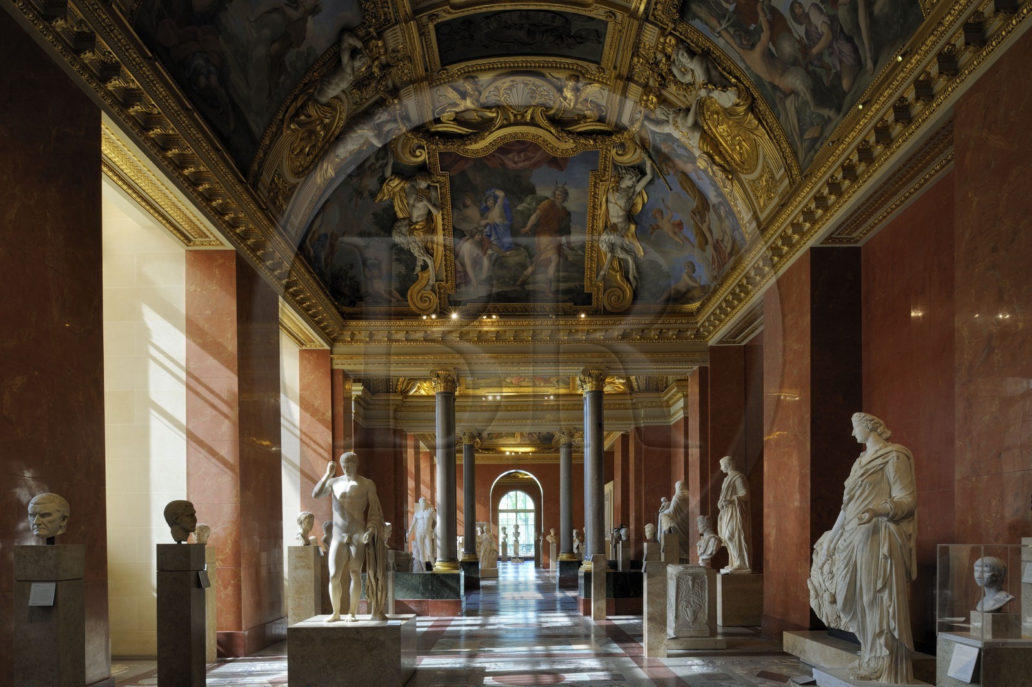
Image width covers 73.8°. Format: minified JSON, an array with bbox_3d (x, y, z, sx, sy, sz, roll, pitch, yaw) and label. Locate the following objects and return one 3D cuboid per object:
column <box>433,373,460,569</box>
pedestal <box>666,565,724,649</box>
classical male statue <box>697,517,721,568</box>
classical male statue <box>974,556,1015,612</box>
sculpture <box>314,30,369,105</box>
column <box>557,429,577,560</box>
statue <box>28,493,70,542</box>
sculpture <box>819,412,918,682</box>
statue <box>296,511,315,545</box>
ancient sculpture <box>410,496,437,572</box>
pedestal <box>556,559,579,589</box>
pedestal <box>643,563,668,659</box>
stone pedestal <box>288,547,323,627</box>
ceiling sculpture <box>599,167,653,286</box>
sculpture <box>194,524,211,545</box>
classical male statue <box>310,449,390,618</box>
[{"bbox_3d":[-1.379,2.534,13.600,0.570,4.000,0.570,0,-6,0],"label":"column"},{"bbox_3d":[2.360,3.560,9.380,0.740,1.070,0.600,0,-7,0],"label":"pedestal"},{"bbox_3d":[2.802,2.884,10.000,0.300,0.740,0.430,2,-9,-14],"label":"classical male statue"},{"bbox_3d":[3.305,1.661,4.750,0.200,0.370,0.240,2,-7,-17],"label":"classical male statue"},{"bbox_3d":[-2.259,-3.579,8.900,0.450,0.880,0.500,39,-12,39],"label":"sculpture"},{"bbox_3d":[1.558,4.638,21.100,0.660,4.040,0.660,0,-9,0],"label":"column"},{"bbox_3d":[-3.094,1.146,4.550,0.210,0.300,0.250,0,-7,2],"label":"statue"},{"bbox_3d":[3.180,1.834,6.200,0.580,2.350,0.680,2,-7,-17],"label":"sculpture"},{"bbox_3d":[-2.601,2.292,8.500,0.240,0.410,0.300,-3,-9,15],"label":"statue"},{"bbox_3d":[-2.188,4.548,16.300,0.740,1.970,0.500,0,-9,-3],"label":"ancient sculpture"},{"bbox_3d":[1.608,7.087,21.100,0.640,0.840,0.900,0,-9,0],"label":"pedestal"},{"bbox_3d":[1.737,3.310,8.560,0.250,1.185,0.255,0,-7,0],"label":"pedestal"},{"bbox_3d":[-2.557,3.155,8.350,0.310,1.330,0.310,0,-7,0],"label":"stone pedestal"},{"bbox_3d":[2.042,-2.208,12.900,1.000,2.300,0.550,0,-9,0],"label":"ceiling sculpture"},{"bbox_3d":[-3.886,2.362,8.500,0.220,0.270,0.190,6,-10,-34],"label":"sculpture"},{"bbox_3d":[-1.791,2.082,7.400,0.820,1.800,0.520,0,-6,-2],"label":"classical male statue"}]

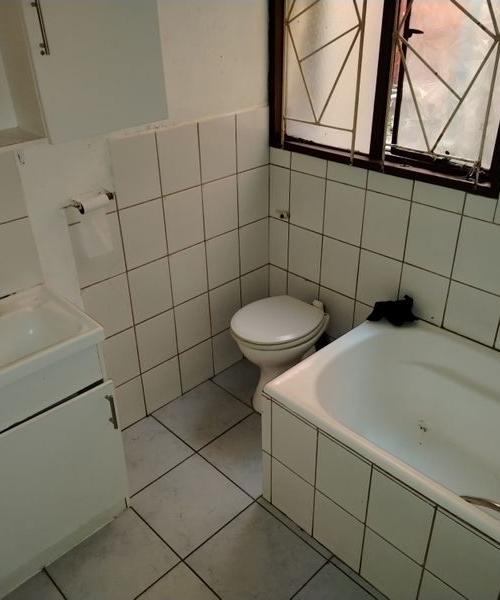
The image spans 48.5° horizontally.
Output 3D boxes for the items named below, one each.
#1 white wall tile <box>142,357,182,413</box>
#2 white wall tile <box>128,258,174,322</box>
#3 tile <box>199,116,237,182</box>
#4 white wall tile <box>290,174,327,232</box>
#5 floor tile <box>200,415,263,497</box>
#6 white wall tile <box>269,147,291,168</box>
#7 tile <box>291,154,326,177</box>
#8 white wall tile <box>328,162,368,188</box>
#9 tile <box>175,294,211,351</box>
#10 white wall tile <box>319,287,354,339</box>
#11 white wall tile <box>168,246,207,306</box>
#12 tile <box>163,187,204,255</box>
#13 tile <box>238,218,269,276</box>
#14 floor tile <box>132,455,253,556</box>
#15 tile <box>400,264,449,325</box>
[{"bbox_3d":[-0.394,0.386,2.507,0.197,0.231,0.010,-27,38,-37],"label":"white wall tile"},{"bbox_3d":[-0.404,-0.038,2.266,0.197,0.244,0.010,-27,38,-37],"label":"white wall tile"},{"bbox_3d":[-0.132,-0.623,2.299,0.200,0.247,0.010,-27,38,-37],"label":"tile"},{"bbox_3d":[0.251,-0.434,2.447,0.010,0.248,0.201,-27,38,-37],"label":"white wall tile"},{"bbox_3d":[0.024,0.647,2.333,0.350,0.010,0.350,-27,38,-37],"label":"floor tile"},{"bbox_3d":[0.137,-0.635,2.482,0.010,0.076,0.124,-27,38,-37],"label":"white wall tile"},{"bbox_3d":[0.249,-0.575,2.362,0.010,0.076,0.201,-27,38,-37],"label":"tile"},{"bbox_3d":[0.395,-0.508,2.250,0.010,0.076,0.201,-27,38,-37],"label":"white wall tile"},{"bbox_3d":[-0.260,0.106,2.538,0.199,0.249,0.010,-27,38,-37],"label":"tile"},{"bbox_3d":[0.407,0.074,2.580,0.010,0.251,0.202,-27,38,-37],"label":"white wall tile"},{"bbox_3d":[-0.267,-0.112,2.428,0.200,0.250,0.010,-27,38,-37],"label":"white wall tile"},{"bbox_3d":[-0.270,-0.330,2.288,0.199,0.249,0.010,-27,38,-37],"label":"tile"},{"bbox_3d":[0.022,-0.257,2.670,0.197,0.250,0.010,-27,38,-37],"label":"tile"},{"bbox_3d":[-0.227,0.775,2.131,0.350,0.010,0.350,-27,38,-37],"label":"floor tile"},{"bbox_3d":[0.688,-0.016,2.195,0.010,0.222,0.201,-27,38,-37],"label":"tile"}]

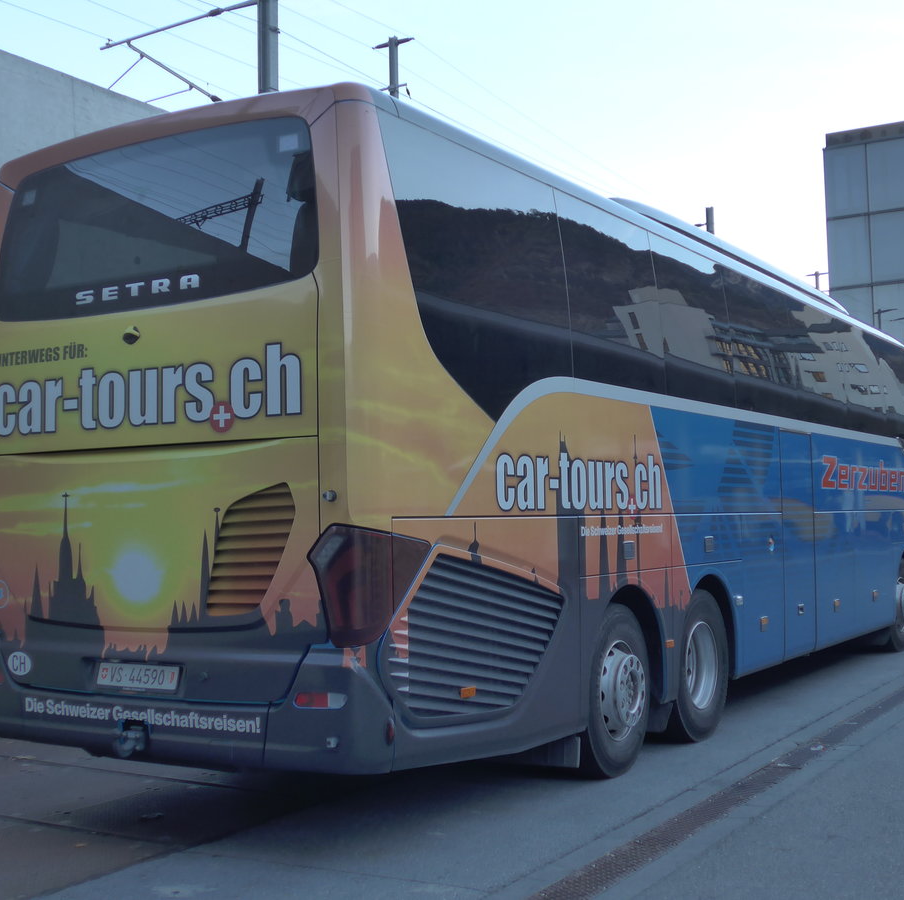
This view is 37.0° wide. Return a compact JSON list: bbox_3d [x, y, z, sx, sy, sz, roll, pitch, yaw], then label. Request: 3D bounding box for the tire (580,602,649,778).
[{"bbox_3d":[0.892,1.416,8.088,0.300,1.030,1.030,-3,-4,30],"label":"tire"}]

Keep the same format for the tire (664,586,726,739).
[{"bbox_3d":[1.585,1.463,9.251,0.300,1.030,1.030,-3,-4,30],"label":"tire"}]

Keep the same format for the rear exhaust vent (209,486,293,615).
[{"bbox_3d":[-0.881,0.441,5.931,0.500,0.580,0.060,-3,-3,24],"label":"rear exhaust vent"}]

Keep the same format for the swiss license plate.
[{"bbox_3d":[-1.458,1.057,6.284,0.505,0.115,0.020,-3,-4,30],"label":"swiss license plate"}]

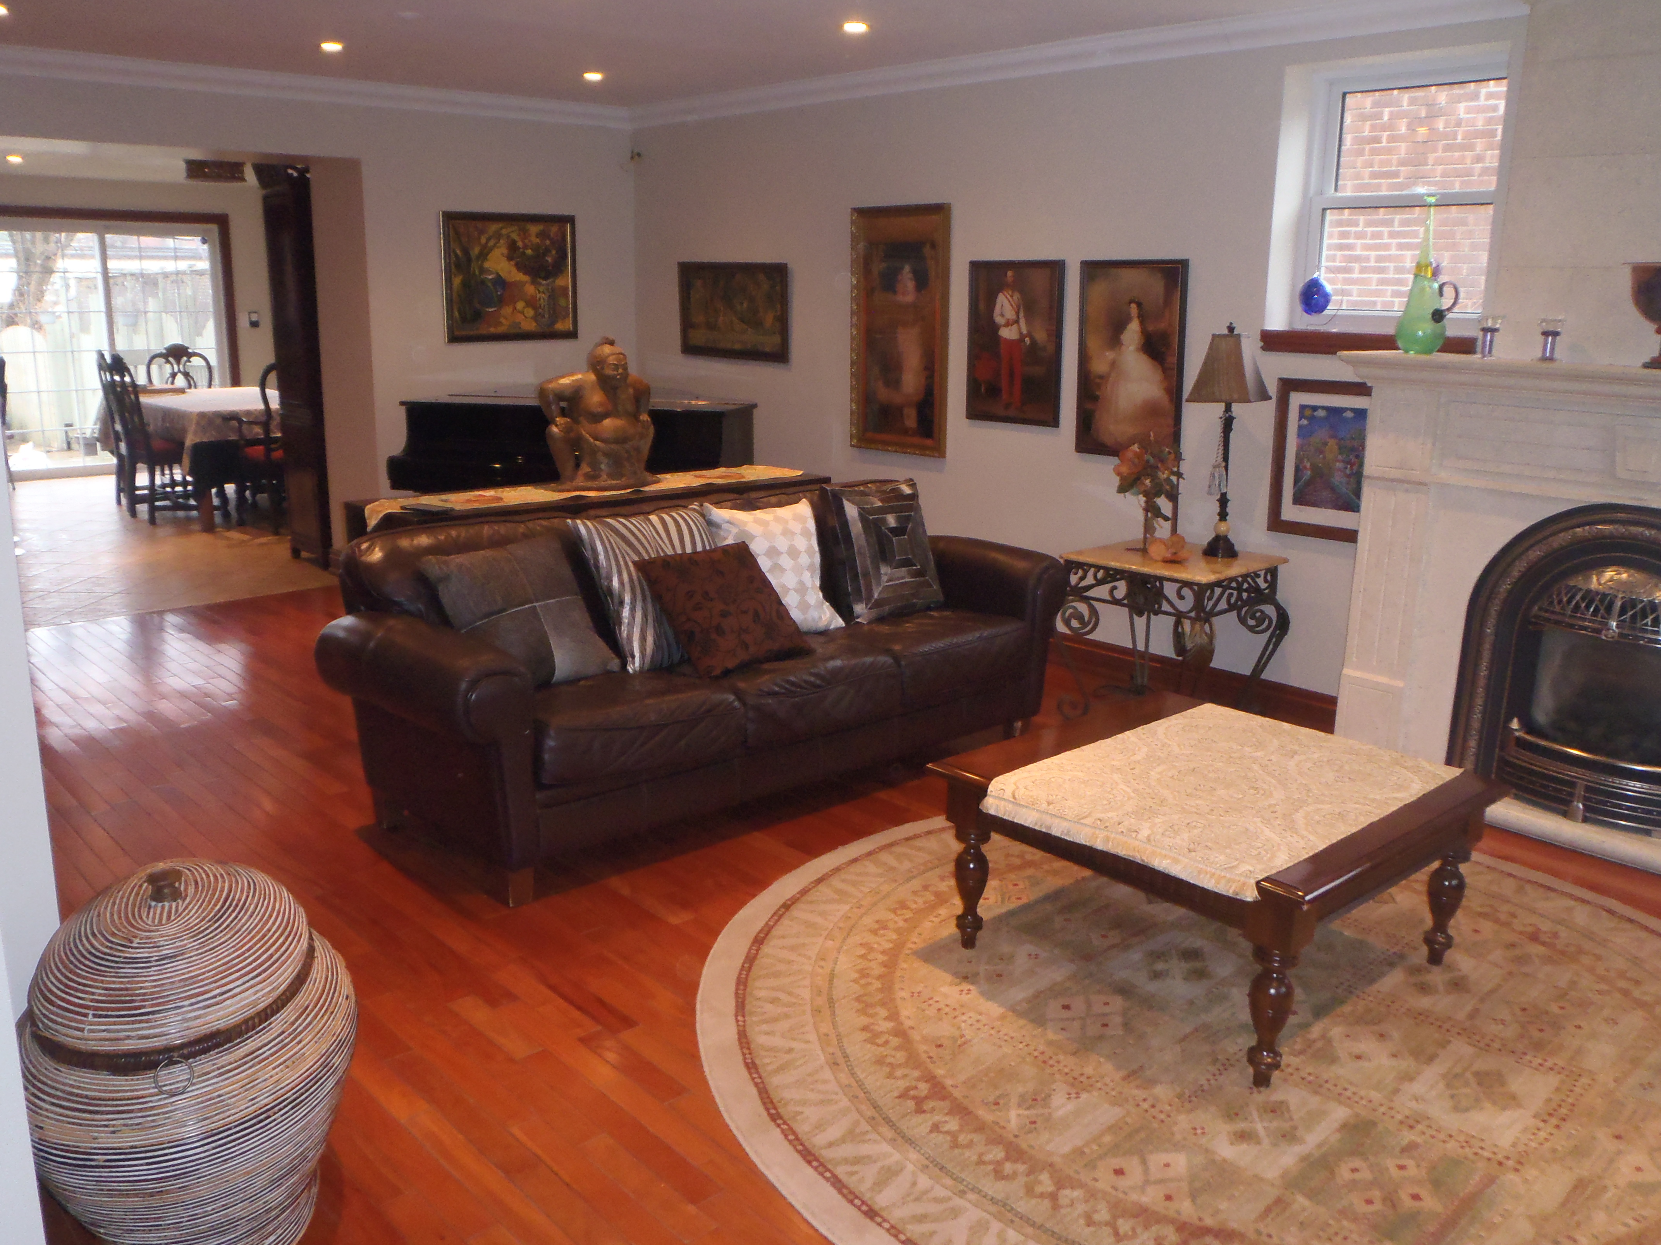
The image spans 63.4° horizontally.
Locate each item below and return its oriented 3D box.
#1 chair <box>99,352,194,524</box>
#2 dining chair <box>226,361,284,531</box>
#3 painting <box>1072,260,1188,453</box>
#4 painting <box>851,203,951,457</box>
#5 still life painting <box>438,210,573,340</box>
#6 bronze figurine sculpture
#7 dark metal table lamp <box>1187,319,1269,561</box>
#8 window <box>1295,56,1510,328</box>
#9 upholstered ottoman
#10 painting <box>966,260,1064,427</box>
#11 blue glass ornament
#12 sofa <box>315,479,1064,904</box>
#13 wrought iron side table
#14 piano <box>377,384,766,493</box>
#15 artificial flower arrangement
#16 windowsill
[{"bbox_3d":[-4.335,-1.215,8.801,0.530,1.077,0.520,-13,20,-41],"label":"chair"},{"bbox_3d":[-3.390,-1.133,8.517,0.580,1.060,0.610,-12,19,-41],"label":"dining chair"},{"bbox_3d":[1.149,-1.007,5.154,0.030,0.739,0.470,-12,19,-41],"label":"painting"},{"bbox_3d":[0.314,-1.289,5.962,0.045,1.065,0.597,-13,20,-41],"label":"painting"},{"bbox_3d":[-1.624,-1.755,6.839,0.753,0.627,0.045,-13,20,-41],"label":"still life painting"},{"bbox_3d":[-0.859,-0.775,4.975,0.370,0.535,0.280,-12,19,-41],"label":"bronze figurine sculpture"},{"bbox_3d":[1.421,-0.654,4.808,0.225,0.807,0.225,10,18,35],"label":"dark metal table lamp"},{"bbox_3d":[1.929,-1.417,4.500,0.080,0.865,0.745,-12,19,-41],"label":"window"},{"bbox_3d":[0.874,0.576,3.165,0.867,0.458,0.976,-13,20,-41],"label":"upholstered ottoman"},{"bbox_3d":[0.760,-1.156,5.560,0.030,0.659,0.482,-12,19,-41],"label":"painting"},{"bbox_3d":[1.694,-1.144,4.691,0.054,0.143,0.122,-12,19,-41],"label":"blue glass ornament"},{"bbox_3d":[-0.333,0.079,4.397,2.340,0.830,0.940,-12,19,-41],"label":"sofa"},{"bbox_3d":[1.218,0.068,4.831,0.530,0.605,0.590,-13,20,-41],"label":"wrought iron side table"},{"bbox_3d":[-1.009,-0.538,6.299,1.514,1.035,1.380,4,15,15],"label":"piano"},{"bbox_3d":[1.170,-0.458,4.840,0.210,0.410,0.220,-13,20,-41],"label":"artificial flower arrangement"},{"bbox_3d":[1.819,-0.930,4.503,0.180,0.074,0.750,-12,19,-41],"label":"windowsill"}]

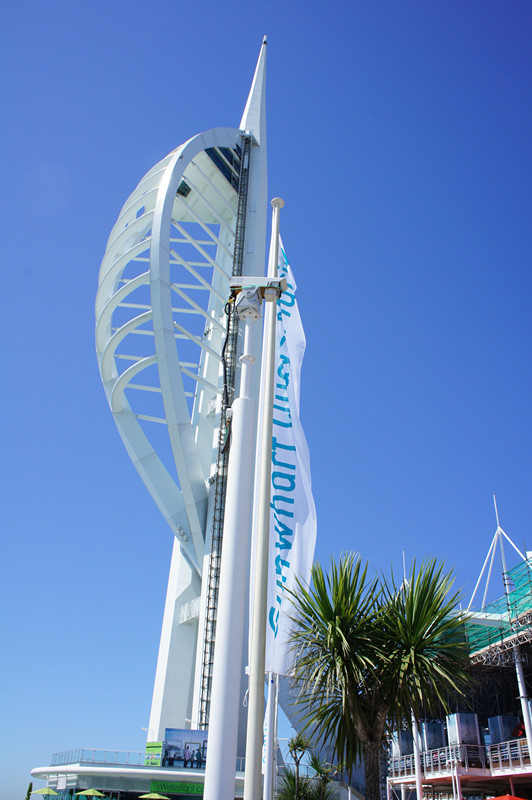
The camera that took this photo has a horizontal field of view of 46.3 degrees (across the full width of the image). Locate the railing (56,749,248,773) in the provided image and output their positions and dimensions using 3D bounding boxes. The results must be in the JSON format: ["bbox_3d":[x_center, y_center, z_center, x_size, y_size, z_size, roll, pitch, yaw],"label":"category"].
[{"bbox_3d":[-12.807,38.613,66.345,21.500,1.150,10.500,6,-33,-4],"label":"railing"}]

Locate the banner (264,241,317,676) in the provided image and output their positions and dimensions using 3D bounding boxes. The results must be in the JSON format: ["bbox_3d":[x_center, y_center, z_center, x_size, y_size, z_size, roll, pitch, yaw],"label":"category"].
[{"bbox_3d":[0.196,0.085,5.395,0.520,4.300,0.300,2,-33,2],"label":"banner"}]

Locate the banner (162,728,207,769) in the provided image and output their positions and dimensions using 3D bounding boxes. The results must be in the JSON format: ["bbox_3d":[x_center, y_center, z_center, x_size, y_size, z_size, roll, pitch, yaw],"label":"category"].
[{"bbox_3d":[-7.517,35.246,62.759,5.300,3.400,0.120,6,-33,-4],"label":"banner"}]

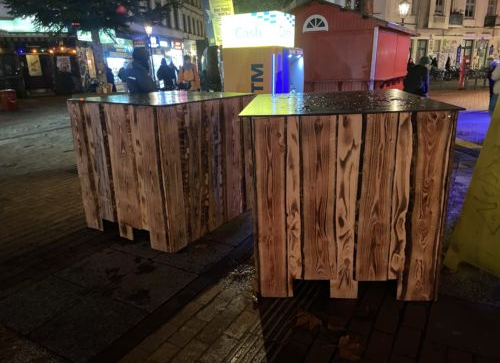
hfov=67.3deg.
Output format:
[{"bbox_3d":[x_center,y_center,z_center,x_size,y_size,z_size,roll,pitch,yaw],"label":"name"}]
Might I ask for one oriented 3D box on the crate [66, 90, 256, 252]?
[{"bbox_3d":[-0.734,-0.219,3.571,1.071,1.154,1.258,9,20,31],"label":"crate"}]

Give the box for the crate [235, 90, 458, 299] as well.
[{"bbox_3d":[0.600,-0.008,2.758,1.145,1.154,1.270,0,17,5],"label":"crate"}]

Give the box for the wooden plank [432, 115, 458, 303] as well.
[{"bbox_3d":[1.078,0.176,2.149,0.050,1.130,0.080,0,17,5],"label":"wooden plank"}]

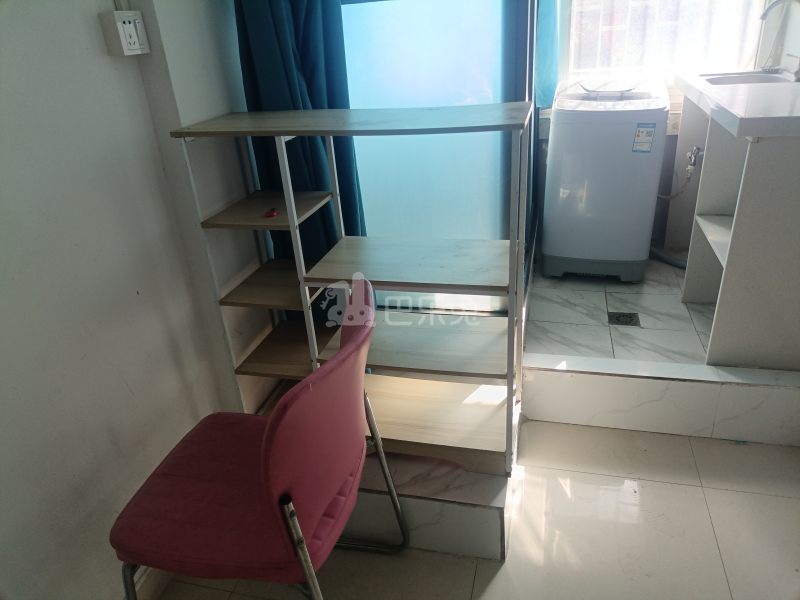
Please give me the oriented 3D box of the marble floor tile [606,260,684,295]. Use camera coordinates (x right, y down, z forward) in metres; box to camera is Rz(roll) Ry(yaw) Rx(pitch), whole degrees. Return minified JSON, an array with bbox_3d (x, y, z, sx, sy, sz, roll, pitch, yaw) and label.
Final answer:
[{"bbox_3d":[1.032,-0.083,2.568,0.300,0.010,0.300,3,26,15],"label":"marble floor tile"}]

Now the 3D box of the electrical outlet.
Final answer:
[{"bbox_3d":[-0.595,-0.580,1.307,0.041,0.086,0.086,3,26,15],"label":"electrical outlet"}]

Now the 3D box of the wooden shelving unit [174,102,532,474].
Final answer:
[{"bbox_3d":[-0.073,-0.019,1.636,0.803,0.940,0.295,3,28,14],"label":"wooden shelving unit"}]

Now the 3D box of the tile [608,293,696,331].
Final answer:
[{"bbox_3d":[0.957,0.045,2.310,0.300,0.010,0.294,3,26,15],"label":"tile"}]

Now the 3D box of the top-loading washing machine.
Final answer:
[{"bbox_3d":[0.857,-0.520,2.597,0.440,0.775,0.450,3,26,15],"label":"top-loading washing machine"}]

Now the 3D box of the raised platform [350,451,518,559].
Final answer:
[{"bbox_3d":[-0.070,0.442,1.891,0.857,0.188,0.620,3,26,15],"label":"raised platform"}]

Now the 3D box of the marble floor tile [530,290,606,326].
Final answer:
[{"bbox_3d":[0.667,0.030,2.386,0.300,0.010,0.294,3,26,15],"label":"marble floor tile"}]

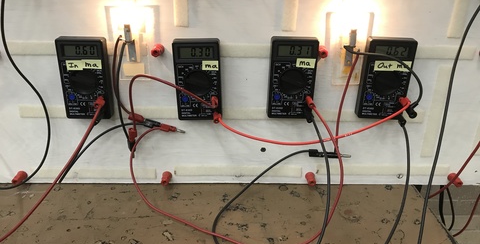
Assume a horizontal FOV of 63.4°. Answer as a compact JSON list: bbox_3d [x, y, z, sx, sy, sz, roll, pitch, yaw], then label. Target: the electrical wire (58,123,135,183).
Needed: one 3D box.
[{"bbox_3d":[-0.252,0.058,0.668,0.159,0.128,0.025,0,25,0],"label":"electrical wire"}]

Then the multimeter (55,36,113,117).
[{"bbox_3d":[-0.243,-0.069,0.617,0.070,0.126,0.026,2,25,-1],"label":"multimeter"}]

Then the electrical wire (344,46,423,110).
[{"bbox_3d":[0.213,-0.063,0.586,0.112,0.094,0.040,0,25,0],"label":"electrical wire"}]

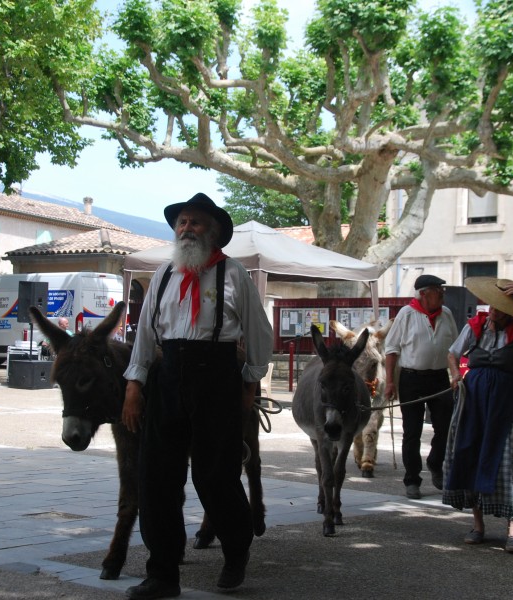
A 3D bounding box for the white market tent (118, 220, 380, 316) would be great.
[{"bbox_3d":[-0.122,0.221,19.863,3.000,3.100,3.000,0,-3,42],"label":"white market tent"}]

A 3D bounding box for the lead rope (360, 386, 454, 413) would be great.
[{"bbox_3d":[0.890,0.590,7.080,0.530,0.160,0.150,1,-2,20],"label":"lead rope"}]

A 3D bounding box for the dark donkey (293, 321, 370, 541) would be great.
[{"bbox_3d":[0.491,0.806,7.776,0.510,1.280,1.620,2,-2,2],"label":"dark donkey"}]

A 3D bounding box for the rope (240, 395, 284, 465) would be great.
[{"bbox_3d":[0.028,0.604,5.520,0.200,0.310,0.160,2,-2,-12],"label":"rope"}]

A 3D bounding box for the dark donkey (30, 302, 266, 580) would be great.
[{"bbox_3d":[-0.416,0.705,6.198,0.520,1.310,1.780,1,-2,26],"label":"dark donkey"}]

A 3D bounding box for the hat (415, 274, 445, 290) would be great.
[{"bbox_3d":[1.351,-0.136,9.270,0.260,0.120,0.230,0,-3,41],"label":"hat"}]

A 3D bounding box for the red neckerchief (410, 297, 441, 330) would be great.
[{"bbox_3d":[1.313,0.105,9.270,0.230,0.260,0.200,3,-2,-18],"label":"red neckerchief"}]

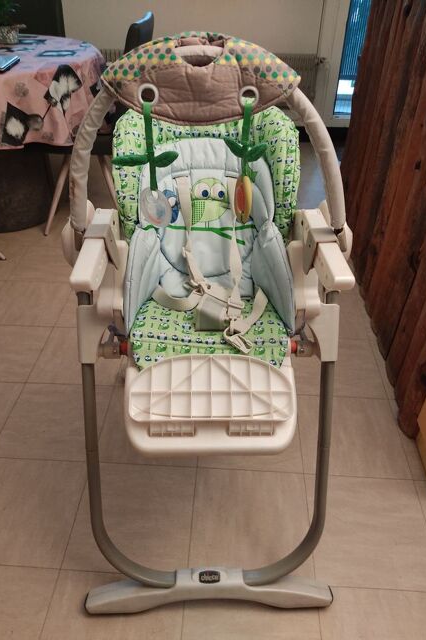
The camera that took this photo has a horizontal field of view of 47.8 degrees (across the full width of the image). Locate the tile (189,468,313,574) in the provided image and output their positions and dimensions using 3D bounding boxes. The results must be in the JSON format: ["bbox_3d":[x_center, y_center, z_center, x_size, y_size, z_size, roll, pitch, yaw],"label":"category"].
[{"bbox_3d":[0.099,0.525,1.246,0.302,0.010,0.302,2,38,2],"label":"tile"}]

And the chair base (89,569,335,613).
[{"bbox_3d":[-0.009,0.607,1.085,0.540,0.060,0.068,-1,38,-2],"label":"chair base"}]

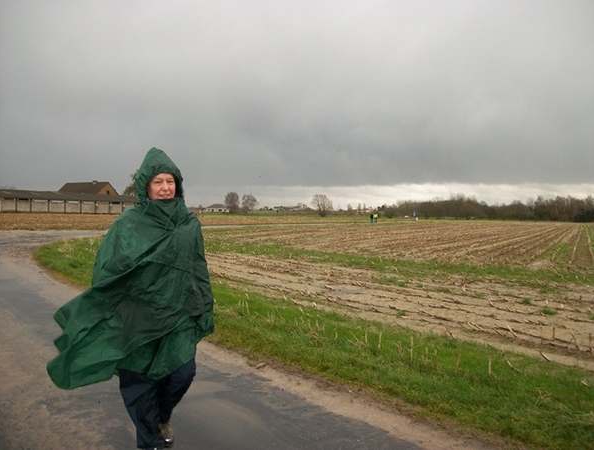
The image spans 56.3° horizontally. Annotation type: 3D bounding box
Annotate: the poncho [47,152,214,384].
[{"bbox_3d":[-0.919,0.236,3.080,0.860,1.270,0.580,1,1,-16],"label":"poncho"}]

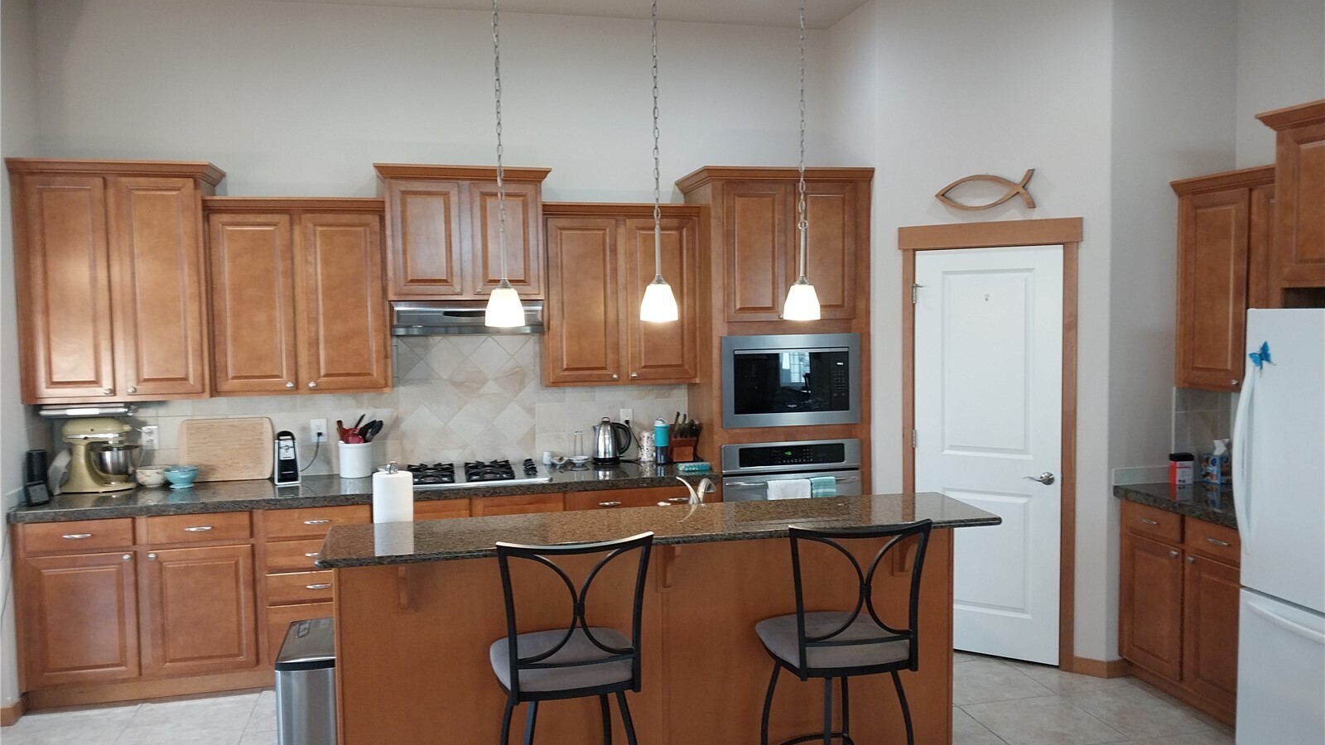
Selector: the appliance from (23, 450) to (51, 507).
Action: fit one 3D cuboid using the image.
[{"bbox_3d":[-2.839,0.477,4.505,0.095,0.236,0.110,-4,5,-42],"label":"appliance"}]

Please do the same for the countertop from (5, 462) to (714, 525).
[{"bbox_3d":[-1.358,0.570,4.958,3.220,0.051,0.635,-2,3,-13],"label":"countertop"}]

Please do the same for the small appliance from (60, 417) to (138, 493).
[{"bbox_3d":[-2.735,0.397,4.857,0.350,0.354,0.225,-1,3,-6],"label":"small appliance"}]

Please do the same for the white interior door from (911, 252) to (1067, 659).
[{"bbox_3d":[1.620,0.404,4.974,0.709,2.035,0.045,1,4,32],"label":"white interior door"}]

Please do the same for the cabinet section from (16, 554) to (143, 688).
[{"bbox_3d":[-2.620,1.078,4.671,0.456,0.572,0.520,-2,3,-11],"label":"cabinet section"}]

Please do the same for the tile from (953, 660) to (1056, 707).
[{"bbox_3d":[1.476,1.457,4.694,0.500,0.010,0.500,-2,3,-13],"label":"tile"}]

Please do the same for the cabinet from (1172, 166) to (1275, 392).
[{"bbox_3d":[2.652,-0.391,4.301,0.342,0.956,0.840,-2,3,-13],"label":"cabinet"}]

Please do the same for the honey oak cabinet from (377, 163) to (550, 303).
[{"bbox_3d":[-1.016,-0.699,5.128,0.852,0.657,0.362,-1,3,-13],"label":"honey oak cabinet"}]

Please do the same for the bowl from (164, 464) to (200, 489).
[{"bbox_3d":[-2.358,0.512,4.886,0.155,0.100,0.155,-2,3,-13],"label":"bowl"}]

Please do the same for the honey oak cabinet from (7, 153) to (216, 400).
[{"bbox_3d":[-2.568,-0.424,4.750,0.855,1.110,0.395,-2,3,-13],"label":"honey oak cabinet"}]

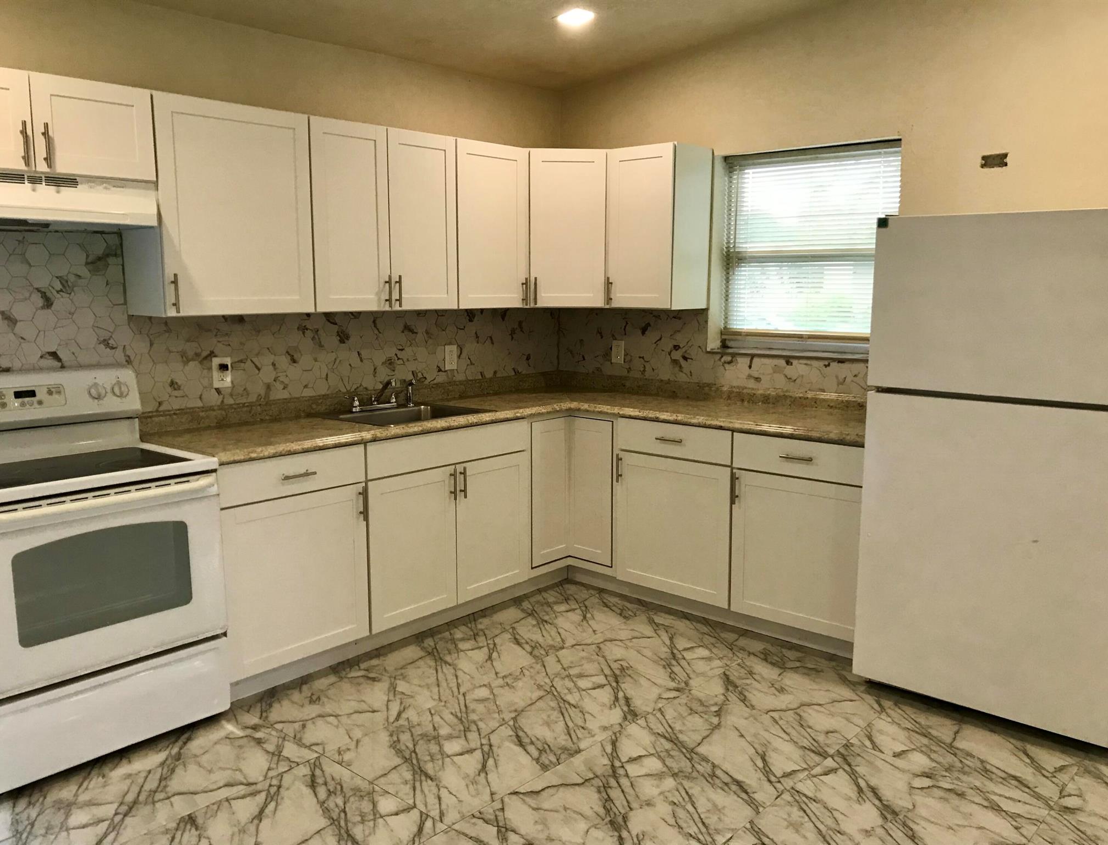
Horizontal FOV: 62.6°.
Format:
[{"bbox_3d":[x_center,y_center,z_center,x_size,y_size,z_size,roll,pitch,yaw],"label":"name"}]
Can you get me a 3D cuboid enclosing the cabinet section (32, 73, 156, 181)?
[{"bbox_3d":[-1.606,-0.973,3.068,0.310,0.295,0.381,8,12,41],"label":"cabinet section"}]

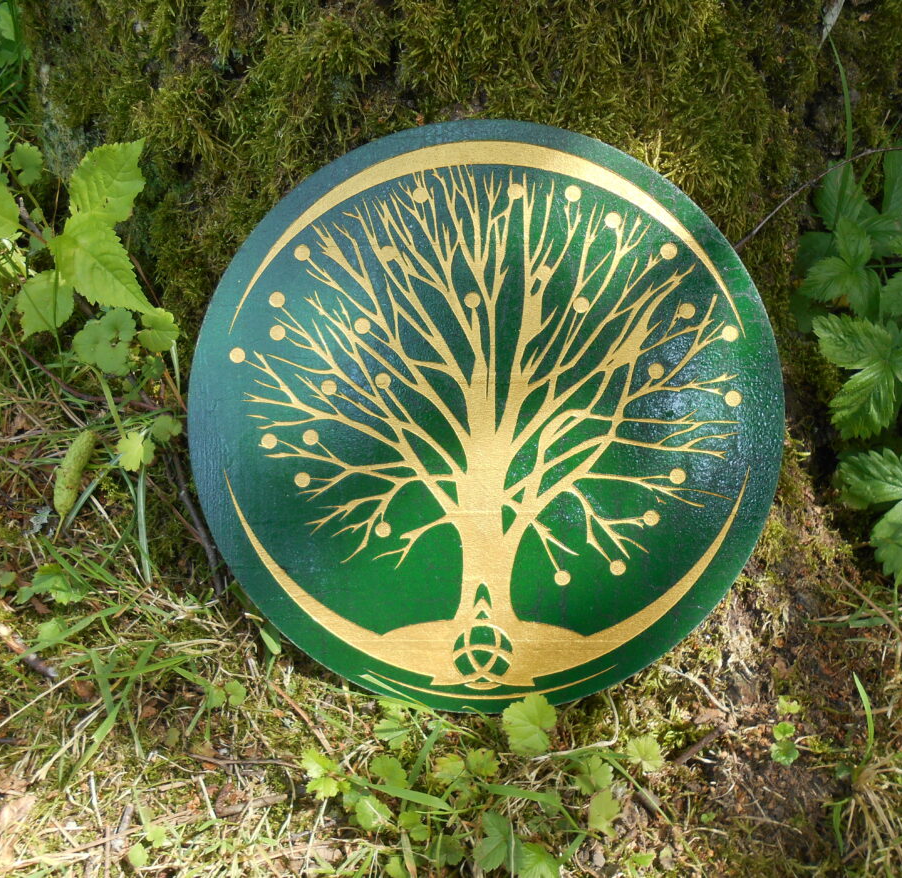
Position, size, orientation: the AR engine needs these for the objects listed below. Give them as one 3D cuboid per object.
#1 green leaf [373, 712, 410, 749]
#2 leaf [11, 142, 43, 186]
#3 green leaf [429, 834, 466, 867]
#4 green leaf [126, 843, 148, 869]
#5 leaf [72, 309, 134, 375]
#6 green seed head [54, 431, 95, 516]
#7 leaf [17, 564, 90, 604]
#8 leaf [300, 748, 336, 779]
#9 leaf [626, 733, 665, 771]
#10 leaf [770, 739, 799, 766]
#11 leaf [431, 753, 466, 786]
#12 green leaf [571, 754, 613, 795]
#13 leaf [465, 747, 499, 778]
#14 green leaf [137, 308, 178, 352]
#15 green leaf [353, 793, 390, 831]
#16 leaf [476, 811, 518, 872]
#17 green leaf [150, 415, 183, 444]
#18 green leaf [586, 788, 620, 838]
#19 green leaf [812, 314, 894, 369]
[{"bbox_3d":[-0.029,0.143,0.430,0.018,0.004,0.018,-9,56,-8],"label":"green leaf"},{"bbox_3d":[-0.352,-0.228,0.730,0.025,0.009,0.042,1,75,-17],"label":"leaf"},{"bbox_3d":[-0.001,0.170,0.362,0.015,0.004,0.015,-17,61,-10],"label":"green leaf"},{"bbox_3d":[-0.143,0.190,0.400,0.009,0.003,0.012,-13,57,-21],"label":"green leaf"},{"bbox_3d":[-0.237,-0.067,0.600,0.043,0.013,0.050,-26,78,-22],"label":"leaf"},{"bbox_3d":[-0.210,0.019,0.490,0.014,0.014,0.050,24,66,-12],"label":"green seed head"},{"bbox_3d":[-0.224,0.081,0.495,0.038,0.006,0.025,-18,60,-24],"label":"leaf"},{"bbox_3d":[-0.059,0.143,0.388,0.017,0.004,0.013,30,68,22],"label":"leaf"},{"bbox_3d":[0.096,0.156,0.435,0.019,0.005,0.019,7,57,13],"label":"leaf"},{"bbox_3d":[0.161,0.152,0.425,0.013,0.003,0.013,-1,54,12],"label":"leaf"},{"bbox_3d":[-0.001,0.146,0.388,0.015,0.004,0.017,6,60,4],"label":"leaf"},{"bbox_3d":[0.069,0.162,0.425,0.019,0.005,0.018,7,53,5],"label":"green leaf"},{"bbox_3d":[0.013,0.143,0.388,0.015,0.004,0.015,27,63,15],"label":"leaf"},{"bbox_3d":[-0.197,-0.073,0.590,0.028,0.008,0.034,5,69,-10],"label":"green leaf"},{"bbox_3d":[-0.036,0.171,0.402,0.017,0.003,0.016,36,59,22],"label":"green leaf"},{"bbox_3d":[0.019,0.163,0.355,0.017,0.005,0.027,8,60,5],"label":"leaf"},{"bbox_3d":[-0.174,-0.006,0.535,0.020,0.004,0.020,-39,82,-23],"label":"green leaf"},{"bbox_3d":[0.072,0.176,0.415,0.015,0.005,0.020,3,53,2],"label":"green leaf"},{"bbox_3d":[0.229,-0.056,0.500,0.047,0.006,0.030,38,80,26],"label":"green leaf"}]

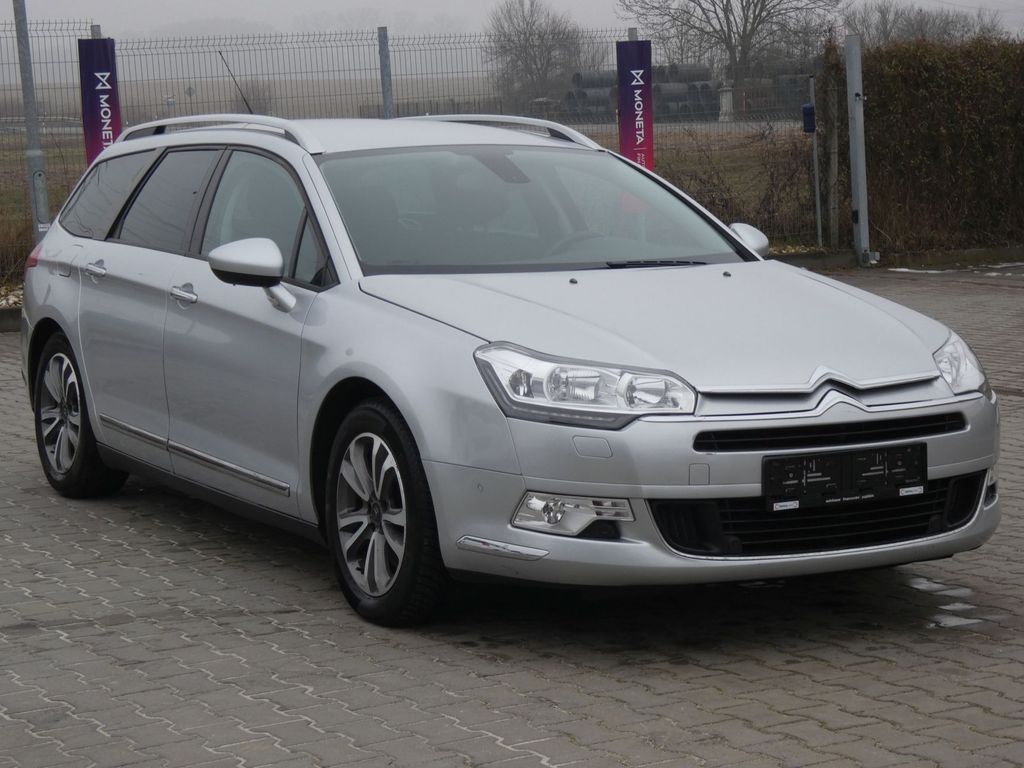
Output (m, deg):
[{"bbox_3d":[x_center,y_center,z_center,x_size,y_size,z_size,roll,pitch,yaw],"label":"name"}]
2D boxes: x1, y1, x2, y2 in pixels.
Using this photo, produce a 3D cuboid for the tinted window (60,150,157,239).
[{"bbox_3d":[-1.584,-0.736,8.696,0.060,0.379,0.787,29,-7,-26],"label":"tinted window"}]

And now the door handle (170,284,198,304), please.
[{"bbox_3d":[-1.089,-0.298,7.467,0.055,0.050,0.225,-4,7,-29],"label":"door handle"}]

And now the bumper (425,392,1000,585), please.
[{"bbox_3d":[0.720,0.246,6.190,1.810,0.490,0.730,-4,7,-29],"label":"bumper"}]

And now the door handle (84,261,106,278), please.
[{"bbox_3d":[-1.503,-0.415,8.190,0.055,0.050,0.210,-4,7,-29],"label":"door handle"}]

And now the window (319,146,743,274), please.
[{"bbox_3d":[0.086,-0.550,7.227,1.480,0.140,1.018,-4,31,-29],"label":"window"}]

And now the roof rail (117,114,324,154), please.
[{"bbox_3d":[-1.128,-0.906,8.162,0.090,0.140,1.930,-4,7,-29],"label":"roof rail"}]

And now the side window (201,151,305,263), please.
[{"bbox_3d":[-0.813,-0.559,7.258,0.060,0.431,0.949,29,-9,-29],"label":"side window"}]

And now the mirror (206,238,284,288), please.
[{"bbox_3d":[-0.818,-0.378,6.943,0.240,0.160,0.130,-4,7,-29],"label":"mirror"}]

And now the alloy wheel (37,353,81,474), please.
[{"bbox_3d":[-1.703,0.112,8.882,0.190,0.468,0.468,-4,7,-29],"label":"alloy wheel"}]

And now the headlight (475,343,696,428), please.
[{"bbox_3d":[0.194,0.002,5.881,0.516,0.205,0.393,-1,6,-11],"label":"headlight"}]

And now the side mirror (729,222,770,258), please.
[{"bbox_3d":[0.810,-0.481,7.858,0.240,0.160,0.130,-4,7,-29],"label":"side mirror"}]

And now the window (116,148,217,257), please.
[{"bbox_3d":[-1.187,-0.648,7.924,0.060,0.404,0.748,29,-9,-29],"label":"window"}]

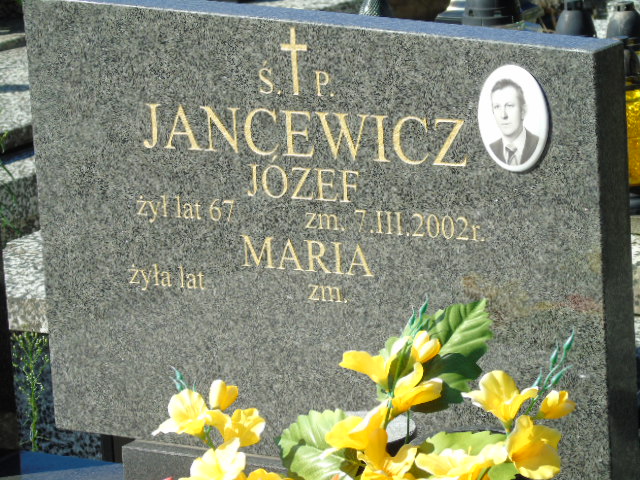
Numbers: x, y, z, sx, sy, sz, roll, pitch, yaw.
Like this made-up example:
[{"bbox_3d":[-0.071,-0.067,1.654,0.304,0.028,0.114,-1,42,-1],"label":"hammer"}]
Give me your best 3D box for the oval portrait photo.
[{"bbox_3d":[0.214,-0.135,3.320,0.089,0.120,0.008,5,14,34],"label":"oval portrait photo"}]

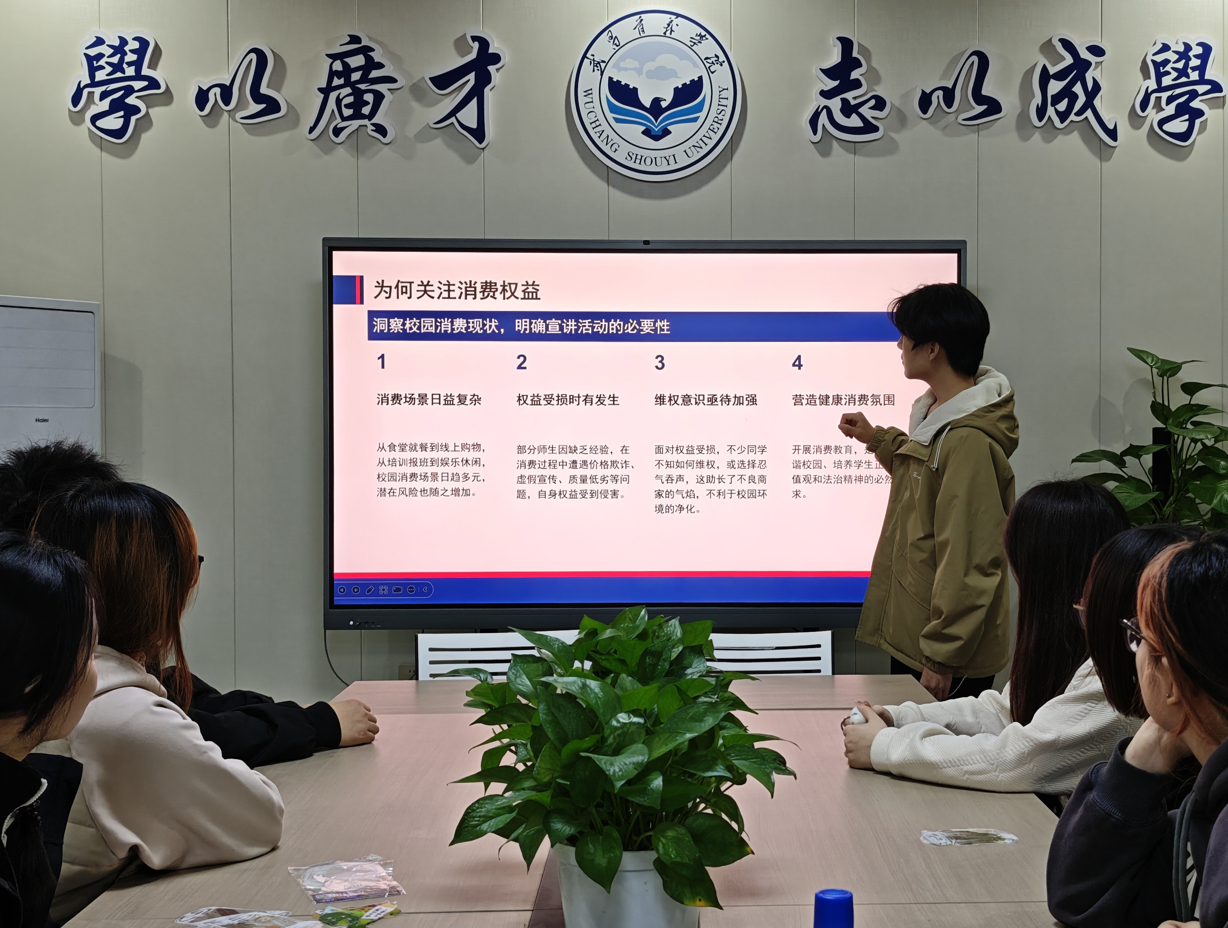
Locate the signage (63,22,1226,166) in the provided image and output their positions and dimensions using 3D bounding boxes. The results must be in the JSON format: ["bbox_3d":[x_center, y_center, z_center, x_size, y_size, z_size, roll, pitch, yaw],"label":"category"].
[{"bbox_3d":[0.111,-1.139,5.047,3.540,0.370,0.040,0,1,-1],"label":"signage"}]

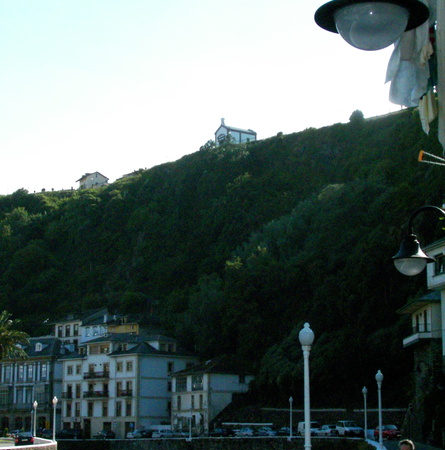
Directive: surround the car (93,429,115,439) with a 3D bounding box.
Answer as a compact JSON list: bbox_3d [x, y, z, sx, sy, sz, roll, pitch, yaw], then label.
[{"bbox_3d":[-16.481,29.147,147.162,1.700,1.450,4.100,-7,-12,33],"label":"car"}]

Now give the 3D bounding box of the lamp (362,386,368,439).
[{"bbox_3d":[12.235,16.020,90.678,0.430,4.450,0.430,0,-10,0],"label":"lamp"}]

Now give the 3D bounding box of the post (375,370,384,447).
[{"bbox_3d":[9.341,10.832,62.778,0.430,4.450,0.430,0,-10,0],"label":"post"}]

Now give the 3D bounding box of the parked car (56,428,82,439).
[{"bbox_3d":[-22.000,30.241,154.064,1.750,1.450,4.200,-10,-14,42],"label":"parked car"}]

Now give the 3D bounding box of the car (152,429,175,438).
[{"bbox_3d":[-7.911,28.917,146.187,1.720,1.450,4.300,-10,-14,44],"label":"car"}]

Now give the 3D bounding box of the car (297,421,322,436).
[{"bbox_3d":[10.032,23.483,121.764,1.750,1.870,4.200,5,-11,-24],"label":"car"}]

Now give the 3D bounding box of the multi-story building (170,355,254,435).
[{"bbox_3d":[-0.787,26.579,165.028,10.400,12.200,10.600,7,-12,-34],"label":"multi-story building"}]

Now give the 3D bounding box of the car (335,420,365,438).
[{"bbox_3d":[12.554,20.402,105.547,1.800,1.850,4.300,2,-11,-11],"label":"car"}]

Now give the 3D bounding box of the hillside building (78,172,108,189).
[{"bbox_3d":[-45.631,-15.398,374.735,8.200,5.500,10.000,5,-11,-25],"label":"hillside building"}]

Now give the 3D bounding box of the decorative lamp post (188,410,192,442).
[{"bbox_3d":[-4.248,26.453,141.550,0.380,3.850,0.380,0,-11,0],"label":"decorative lamp post"}]

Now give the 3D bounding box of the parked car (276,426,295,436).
[{"bbox_3d":[7.002,23.003,117.777,1.700,1.430,4.100,3,-11,-15],"label":"parked car"}]

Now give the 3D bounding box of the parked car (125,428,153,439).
[{"bbox_3d":[-11.756,29.646,151.124,1.720,1.430,4.200,-9,-14,41],"label":"parked car"}]

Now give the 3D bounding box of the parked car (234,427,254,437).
[{"bbox_3d":[2.783,26.115,133.472,1.680,1.430,4.000,4,-11,-20],"label":"parked car"}]

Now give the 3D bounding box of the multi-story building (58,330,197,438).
[{"bbox_3d":[-15.049,25.752,171.176,12.800,16.713,19.800,10,-15,-43],"label":"multi-story building"}]

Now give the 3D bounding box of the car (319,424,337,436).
[{"bbox_3d":[10.989,21.657,110.908,1.680,1.430,4.000,3,-11,-16],"label":"car"}]

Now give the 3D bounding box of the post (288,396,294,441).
[{"bbox_3d":[7.510,20.885,115.338,0.430,4.450,0.430,0,-10,0],"label":"post"}]

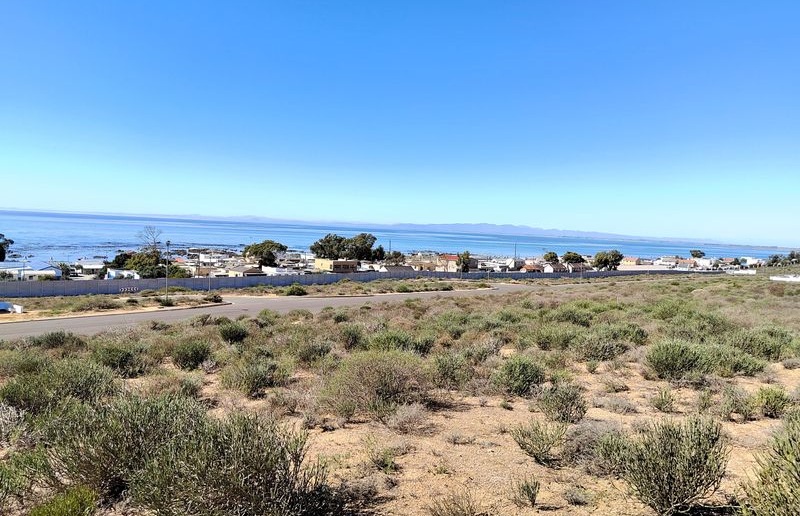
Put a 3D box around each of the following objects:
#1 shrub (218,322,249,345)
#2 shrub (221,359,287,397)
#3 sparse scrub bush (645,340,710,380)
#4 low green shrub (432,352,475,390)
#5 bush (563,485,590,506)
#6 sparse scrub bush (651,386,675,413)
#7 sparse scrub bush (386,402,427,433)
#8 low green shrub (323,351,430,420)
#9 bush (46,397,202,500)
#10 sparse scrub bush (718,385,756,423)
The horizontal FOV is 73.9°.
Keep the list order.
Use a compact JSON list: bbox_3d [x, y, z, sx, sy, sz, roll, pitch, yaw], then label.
[{"bbox_3d":[-4.141,1.843,13.243,0.748,0.577,0.689,2,3,-17],"label":"shrub"},{"bbox_3d":[-2.110,1.759,7.759,1.001,0.561,0.818,3,3,0],"label":"shrub"},{"bbox_3d":[4.139,1.492,7.888,0.981,0.540,0.903,4,4,28],"label":"sparse scrub bush"},{"bbox_3d":[0.776,1.588,7.588,0.601,0.482,0.553,3,3,6],"label":"low green shrub"},{"bbox_3d":[1.218,1.621,3.656,0.193,0.130,0.177,4,3,20],"label":"bush"},{"bbox_3d":[2.972,1.586,5.998,0.271,0.277,0.249,4,4,27],"label":"sparse scrub bush"},{"bbox_3d":[0.074,1.635,5.507,0.415,0.280,0.382,3,3,2],"label":"sparse scrub bush"},{"bbox_3d":[-0.268,1.462,6.399,1.304,0.704,1.200,3,3,-2],"label":"low green shrub"},{"bbox_3d":[-2.162,1.517,4.232,1.280,0.800,1.110,3,3,0],"label":"bush"},{"bbox_3d":[3.560,1.512,5.583,0.400,0.372,0.368,5,4,33],"label":"sparse scrub bush"}]

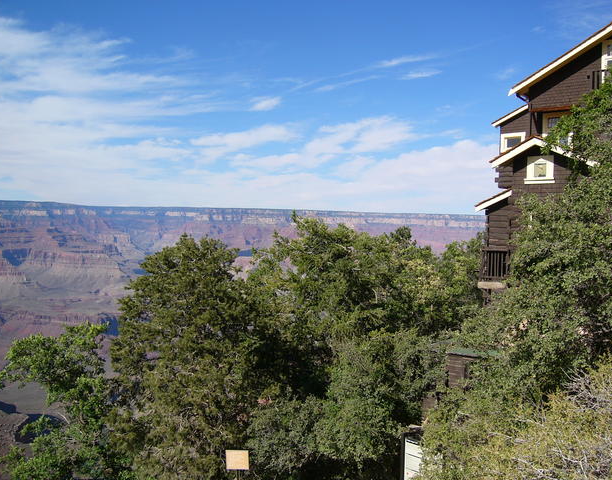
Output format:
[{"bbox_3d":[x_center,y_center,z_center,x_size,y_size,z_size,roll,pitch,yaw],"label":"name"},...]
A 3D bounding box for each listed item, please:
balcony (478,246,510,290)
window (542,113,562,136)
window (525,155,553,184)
[{"bbox_3d":[6.308,0.887,20.757,1.064,1.374,1.000,3,2,44],"label":"balcony"},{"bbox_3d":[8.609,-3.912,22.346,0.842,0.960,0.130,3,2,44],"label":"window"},{"bbox_3d":[7.520,-2.257,20.746,1.003,0.935,0.130,3,2,44],"label":"window"}]

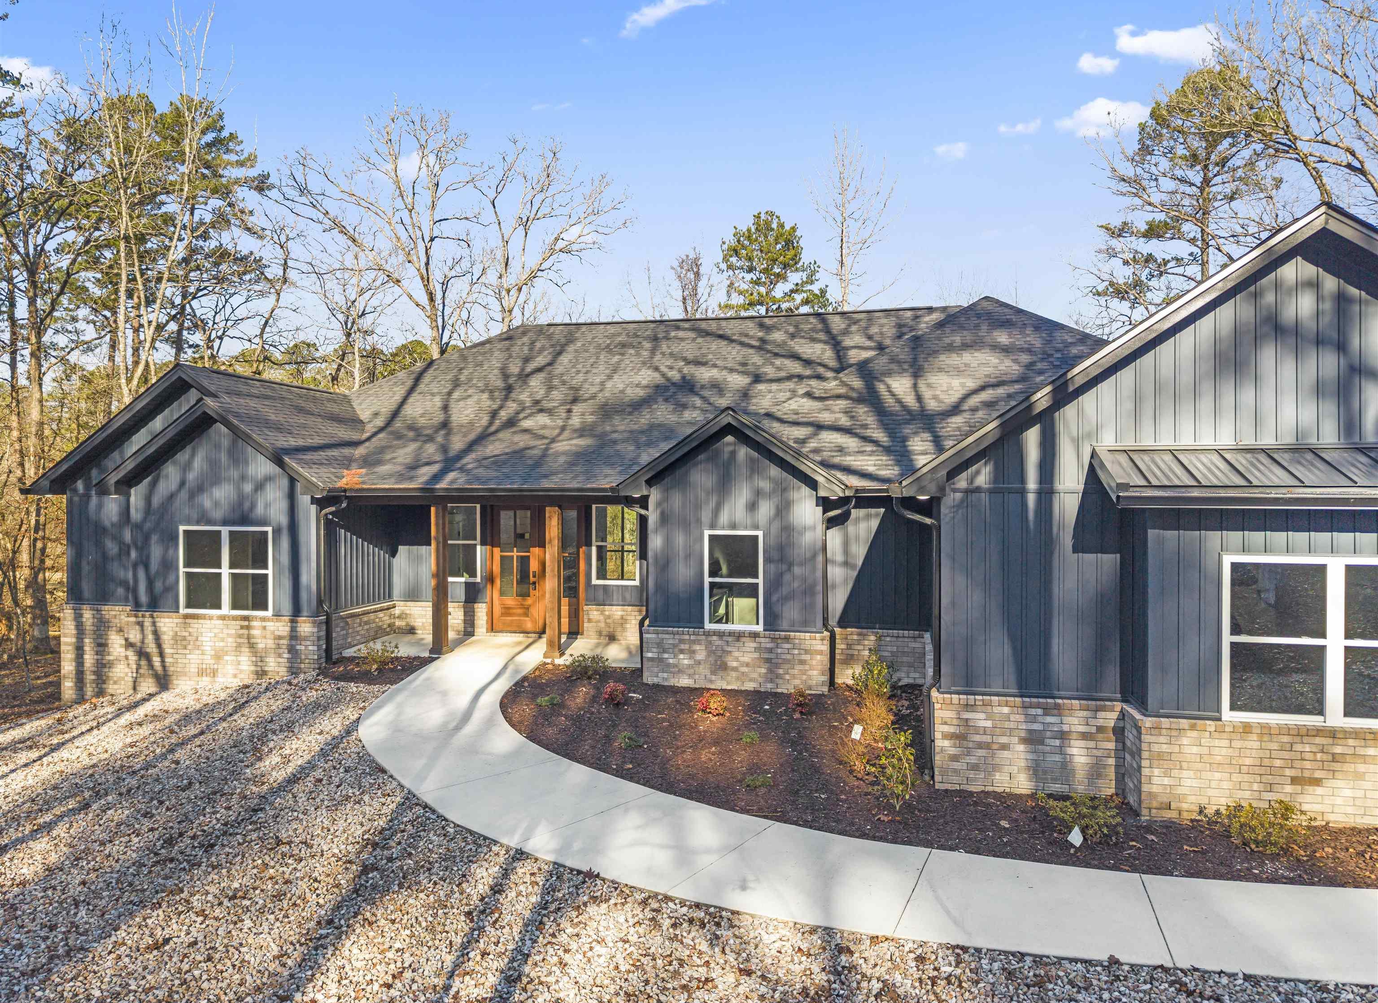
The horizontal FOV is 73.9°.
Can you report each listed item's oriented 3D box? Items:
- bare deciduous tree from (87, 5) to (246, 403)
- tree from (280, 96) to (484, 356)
[{"bbox_3d":[-17.115,-6.214,29.975,5.300,20.128,5.000,0,0,10],"label":"bare deciduous tree"},{"bbox_3d":[-12.745,-6.465,37.974,8.400,20.178,8.000,0,0,10],"label":"tree"}]

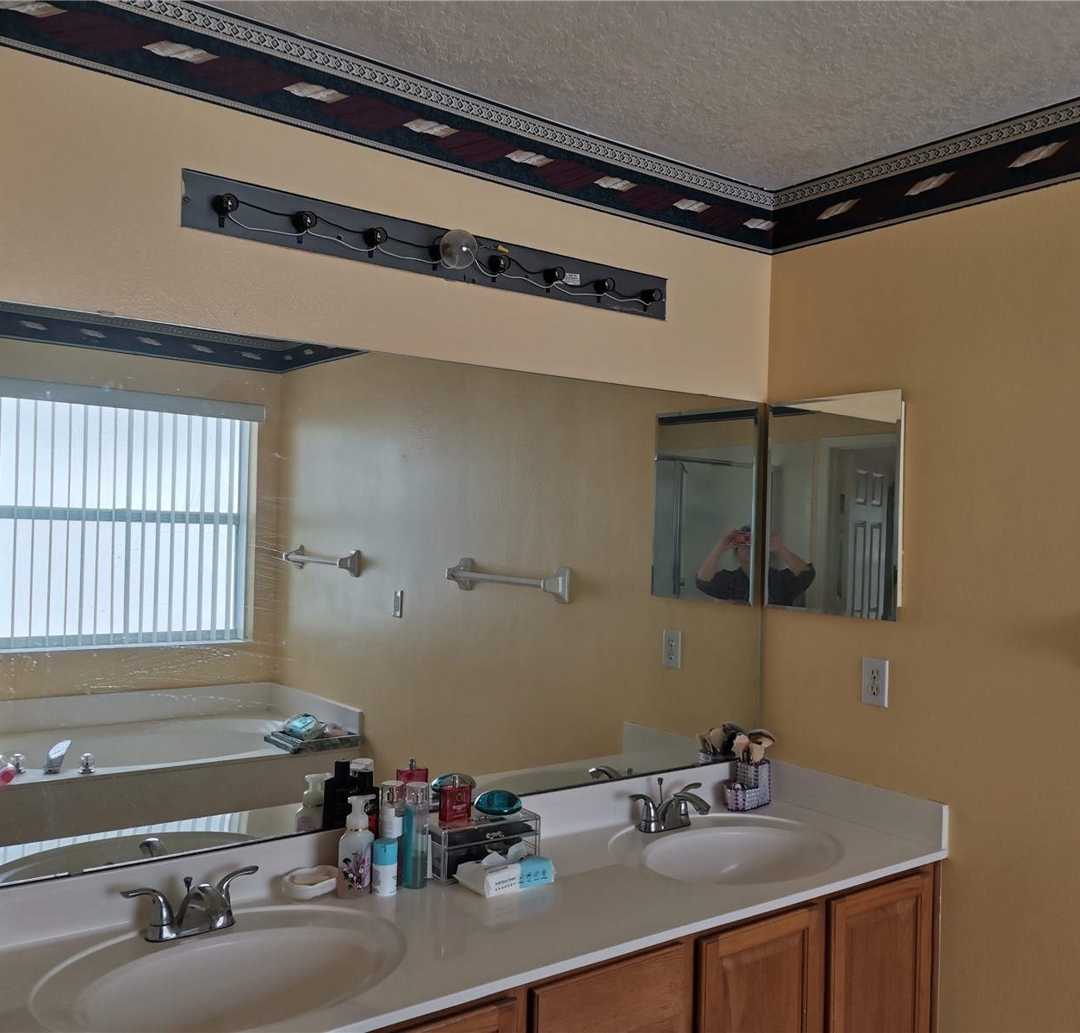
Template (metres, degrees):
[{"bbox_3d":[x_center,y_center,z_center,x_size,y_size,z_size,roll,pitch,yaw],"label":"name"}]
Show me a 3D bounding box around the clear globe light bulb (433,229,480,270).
[{"bbox_3d":[-0.172,-0.549,2.131,0.080,0.080,0.100,2,-1,-37],"label":"clear globe light bulb"}]

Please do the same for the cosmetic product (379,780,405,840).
[{"bbox_3d":[-0.294,0.630,2.060,0.047,0.196,0.047,2,-1,-37],"label":"cosmetic product"}]

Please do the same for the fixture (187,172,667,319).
[{"bbox_3d":[-0.149,-0.562,2.224,1.215,0.107,0.055,2,-1,-37],"label":"fixture"}]

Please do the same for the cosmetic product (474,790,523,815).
[{"bbox_3d":[-0.087,0.611,2.205,0.109,0.050,0.080,2,-1,-37],"label":"cosmetic product"}]

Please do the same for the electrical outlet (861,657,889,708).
[{"bbox_3d":[0.821,0.406,2.540,0.008,0.114,0.071,2,-1,-37],"label":"electrical outlet"}]

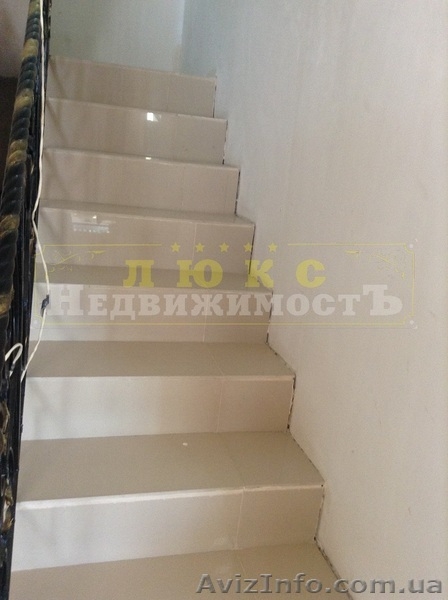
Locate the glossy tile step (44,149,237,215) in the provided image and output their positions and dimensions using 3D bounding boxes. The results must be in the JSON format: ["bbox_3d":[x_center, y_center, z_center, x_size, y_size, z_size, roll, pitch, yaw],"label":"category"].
[{"bbox_3d":[-0.358,-0.500,2.351,0.789,0.180,0.273,2,17,-16],"label":"glossy tile step"}]

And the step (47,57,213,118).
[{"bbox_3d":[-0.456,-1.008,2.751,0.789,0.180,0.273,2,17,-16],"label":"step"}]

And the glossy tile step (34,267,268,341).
[{"bbox_3d":[-0.262,0.011,1.982,0.804,0.187,0.275,2,16,-16],"label":"glossy tile step"}]

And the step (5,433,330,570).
[{"bbox_3d":[-0.160,0.515,1.552,0.789,0.180,0.273,2,17,-16],"label":"step"}]

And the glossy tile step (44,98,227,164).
[{"bbox_3d":[-0.407,-0.754,2.551,0.789,0.180,0.273,2,17,-16],"label":"glossy tile step"}]

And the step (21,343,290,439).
[{"bbox_3d":[-0.209,0.261,1.752,0.789,0.180,0.273,2,17,-16],"label":"step"}]

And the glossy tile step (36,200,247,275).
[{"bbox_3d":[-0.313,-0.247,2.185,0.804,0.187,0.275,2,16,-16],"label":"glossy tile step"}]

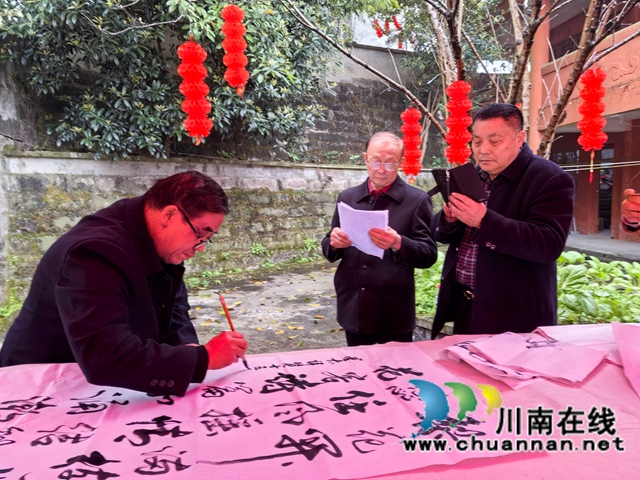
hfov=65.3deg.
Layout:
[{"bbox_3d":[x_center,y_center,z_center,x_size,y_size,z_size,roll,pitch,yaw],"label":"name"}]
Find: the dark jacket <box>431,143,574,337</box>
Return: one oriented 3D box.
[{"bbox_3d":[0.690,0.035,1.900,0.480,0.800,0.580,-4,7,-38],"label":"dark jacket"}]

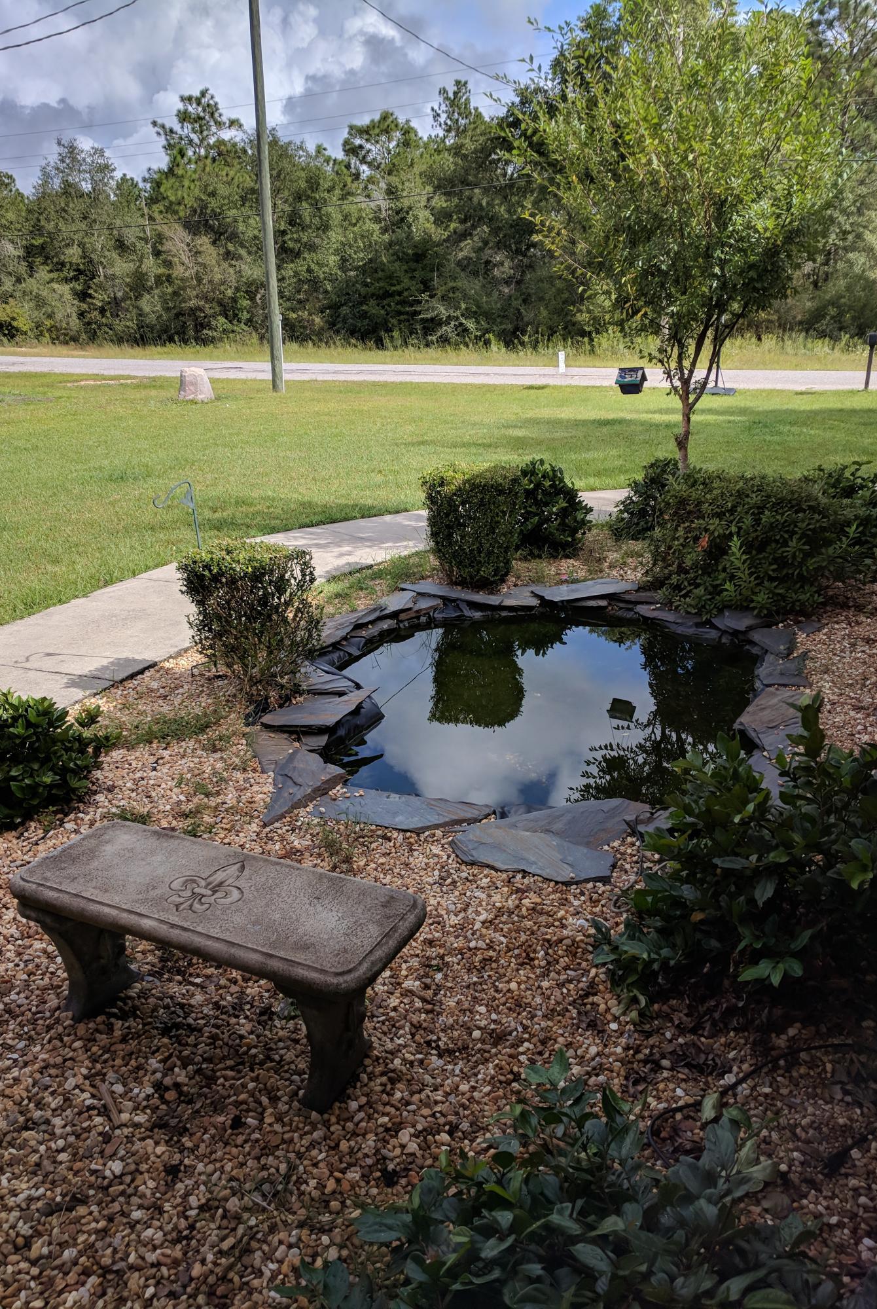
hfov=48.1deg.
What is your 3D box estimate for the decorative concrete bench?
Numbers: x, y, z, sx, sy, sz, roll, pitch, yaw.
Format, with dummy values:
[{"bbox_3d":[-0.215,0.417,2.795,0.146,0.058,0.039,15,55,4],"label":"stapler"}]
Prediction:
[{"bbox_3d":[-0.547,0.760,2.473,1.000,0.400,0.397,9,20,23],"label":"decorative concrete bench"}]

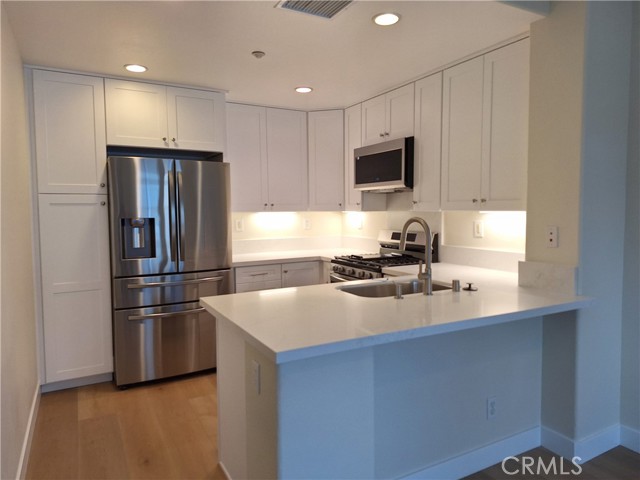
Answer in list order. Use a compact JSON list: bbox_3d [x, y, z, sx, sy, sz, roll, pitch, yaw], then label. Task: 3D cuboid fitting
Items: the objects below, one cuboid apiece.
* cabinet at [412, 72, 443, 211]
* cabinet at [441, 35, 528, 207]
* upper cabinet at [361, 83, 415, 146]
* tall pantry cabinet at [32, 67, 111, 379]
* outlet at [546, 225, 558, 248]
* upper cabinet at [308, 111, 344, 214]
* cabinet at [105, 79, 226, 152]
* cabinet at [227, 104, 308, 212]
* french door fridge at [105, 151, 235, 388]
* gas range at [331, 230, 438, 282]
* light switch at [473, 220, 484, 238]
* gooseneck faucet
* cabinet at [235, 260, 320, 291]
[{"bbox_3d":[0.996,-0.755,3.430,0.337,1.046,0.303,-2,4,-29],"label":"cabinet"},{"bbox_3d":[1.234,-0.725,2.967,0.318,1.047,0.726,-2,4,-28],"label":"cabinet"},{"bbox_3d":[0.731,-1.093,3.868,0.318,0.430,0.759,-2,4,-28],"label":"upper cabinet"},{"bbox_3d":[-2.007,-0.071,3.503,0.462,2.359,0.645,-2,4,-28],"label":"tall pantry cabinet"},{"bbox_3d":[1.333,-0.015,2.441,0.010,0.118,0.072,-2,4,-28],"label":"outlet"},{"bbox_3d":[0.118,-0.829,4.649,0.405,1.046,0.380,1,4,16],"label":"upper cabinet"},{"bbox_3d":[-1.396,-1.021,3.774,0.933,0.504,0.645,-2,4,-28],"label":"cabinet"},{"bbox_3d":[-0.609,-0.812,4.446,0.914,1.046,0.335,-2,4,-29],"label":"cabinet"},{"bbox_3d":[-1.345,0.234,3.770,0.907,1.779,0.855,-2,4,-29],"label":"french door fridge"},{"bbox_3d":[0.574,0.525,3.898,0.685,1.183,0.758,-2,4,-29],"label":"gas range"},{"bbox_3d":[1.255,-0.081,3.348,0.012,0.122,0.086,-2,4,-29],"label":"light switch"},{"bbox_3d":[0.536,0.085,2.463,0.100,0.430,0.260,-3,5,-32],"label":"gooseneck faucet"},{"bbox_3d":[-0.534,0.652,4.404,0.884,0.876,0.618,-2,4,-29],"label":"cabinet"}]

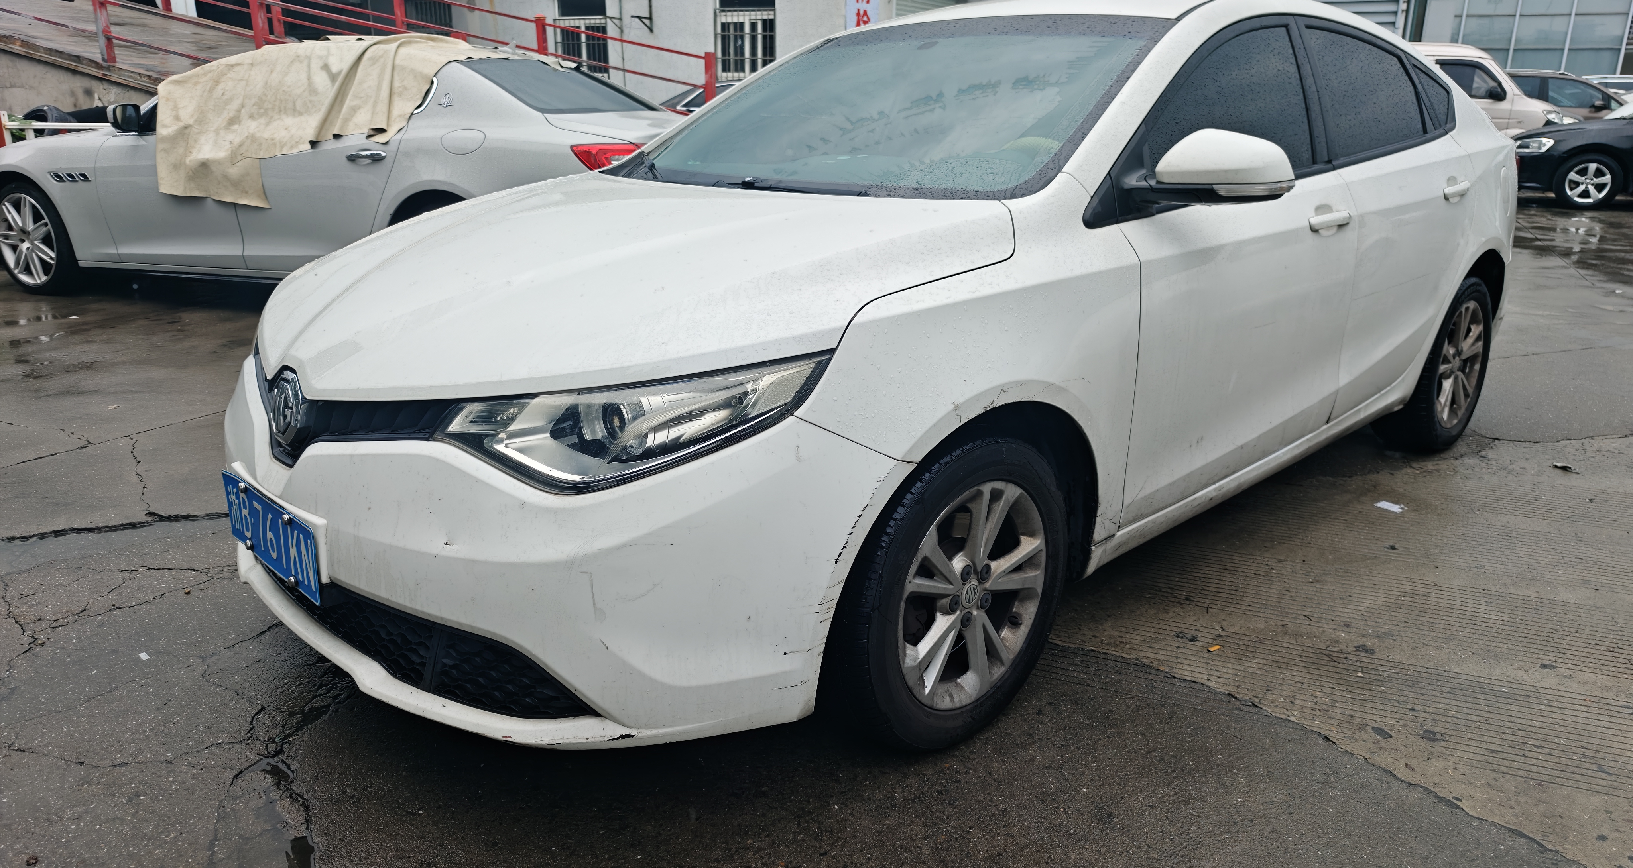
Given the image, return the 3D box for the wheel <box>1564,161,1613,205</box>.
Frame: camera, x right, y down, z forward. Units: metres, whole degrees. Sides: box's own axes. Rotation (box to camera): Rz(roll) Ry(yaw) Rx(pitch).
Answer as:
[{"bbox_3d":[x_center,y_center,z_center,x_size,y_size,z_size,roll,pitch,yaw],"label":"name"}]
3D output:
[{"bbox_3d":[8.943,-2.904,12.613,0.450,0.450,0.180,5,17,19],"label":"wheel"}]

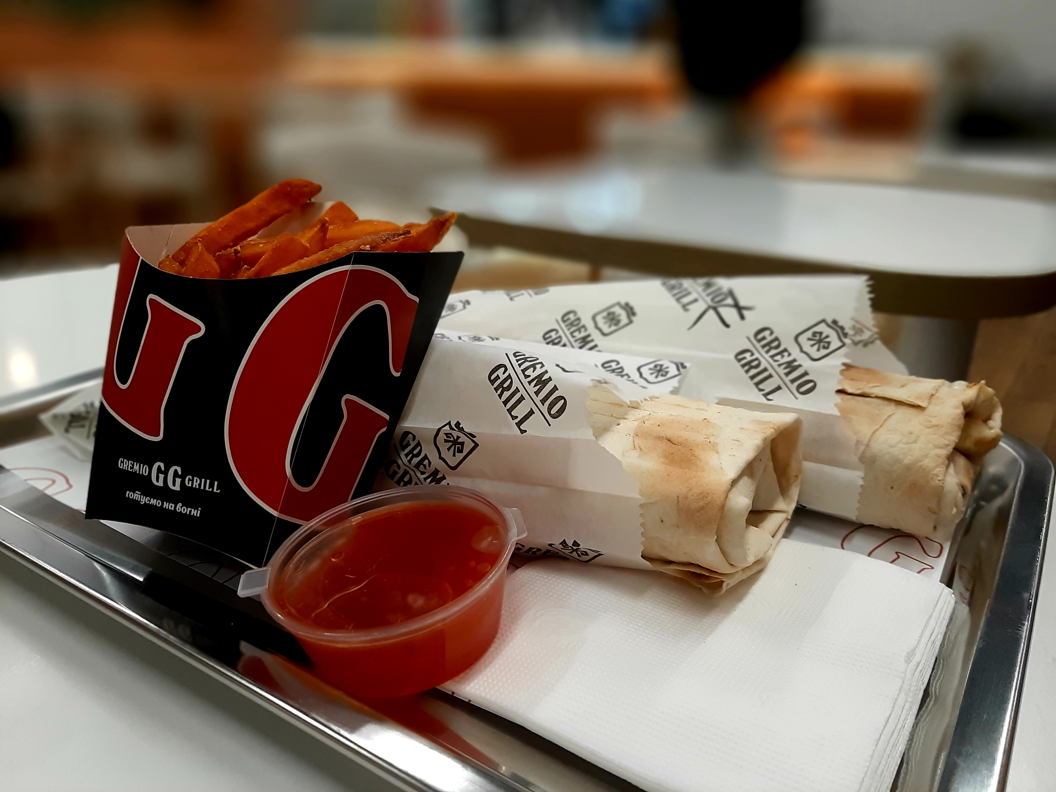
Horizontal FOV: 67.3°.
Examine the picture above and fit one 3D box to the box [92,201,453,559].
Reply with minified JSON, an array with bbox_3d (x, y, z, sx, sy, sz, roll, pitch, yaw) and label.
[{"bbox_3d":[-0.094,-0.008,0.284,0.111,0.130,0.056,10,-1,21],"label":"box"}]

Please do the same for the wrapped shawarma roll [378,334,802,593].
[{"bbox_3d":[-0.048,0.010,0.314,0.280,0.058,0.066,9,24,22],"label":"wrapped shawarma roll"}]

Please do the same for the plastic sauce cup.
[{"bbox_3d":[-0.038,0.058,0.232,0.075,0.029,0.073,-6,26,3],"label":"plastic sauce cup"}]

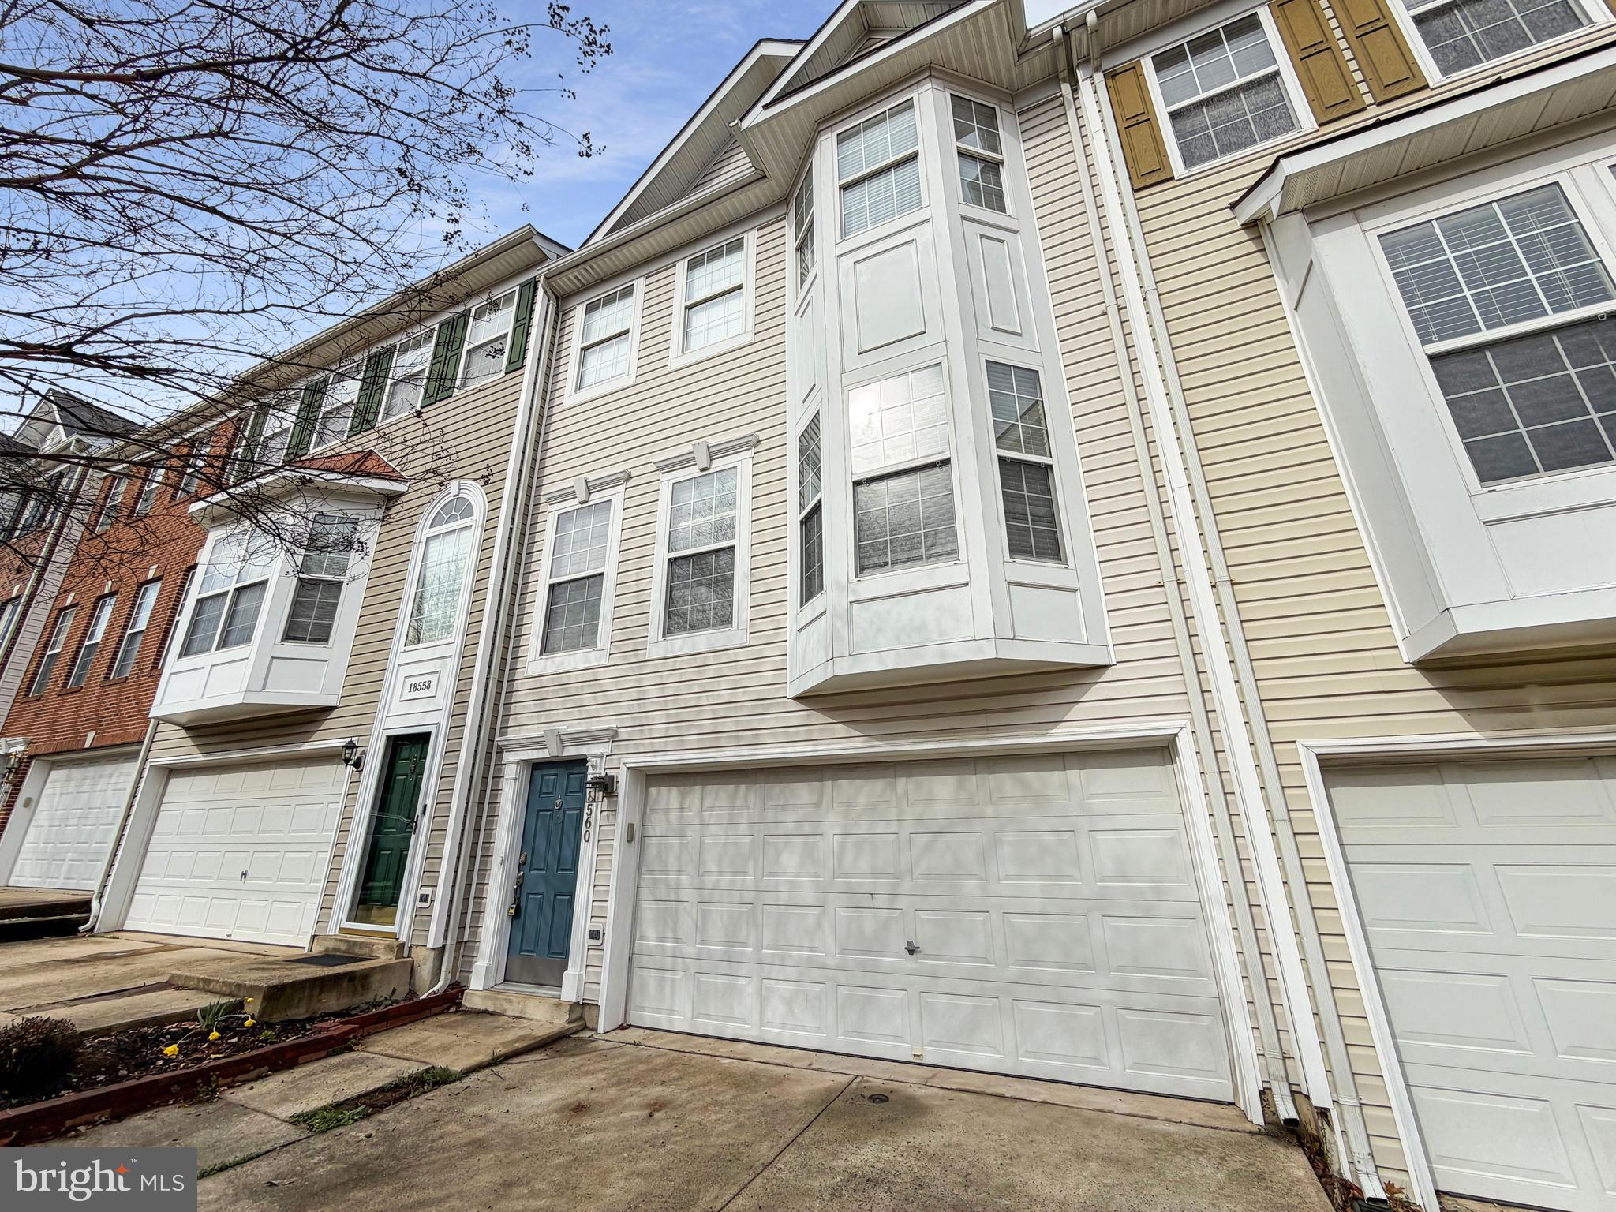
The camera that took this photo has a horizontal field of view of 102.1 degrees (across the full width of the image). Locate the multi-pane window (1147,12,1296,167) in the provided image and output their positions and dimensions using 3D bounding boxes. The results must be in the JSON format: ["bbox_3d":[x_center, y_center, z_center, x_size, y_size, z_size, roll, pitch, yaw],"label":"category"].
[{"bbox_3d":[3.418,-4.273,5.417,0.810,1.420,0.100,-9,-22,23],"label":"multi-pane window"}]

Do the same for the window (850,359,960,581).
[{"bbox_3d":[0.738,-1.073,5.161,0.830,1.760,0.080,-9,-21,23],"label":"window"}]

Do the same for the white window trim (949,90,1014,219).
[{"bbox_3d":[1.617,-4.237,6.119,0.540,1.500,0.100,6,-21,-16],"label":"white window trim"}]

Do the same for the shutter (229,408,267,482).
[{"bbox_3d":[-9.499,-2.789,11.129,0.360,1.500,0.050,-9,-22,23],"label":"shutter"}]

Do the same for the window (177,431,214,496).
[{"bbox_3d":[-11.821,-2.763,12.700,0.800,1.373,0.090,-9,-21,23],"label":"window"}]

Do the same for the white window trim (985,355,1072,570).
[{"bbox_3d":[1.668,-1.114,4.992,0.530,1.760,0.100,6,-21,-16],"label":"white window trim"}]

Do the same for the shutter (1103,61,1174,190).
[{"bbox_3d":[2.827,-4.129,5.587,0.292,1.449,0.040,-9,-21,23],"label":"shutter"}]

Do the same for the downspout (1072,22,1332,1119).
[{"bbox_3d":[2.592,-1.351,4.771,0.120,8.300,0.120,-9,-22,23],"label":"downspout"}]

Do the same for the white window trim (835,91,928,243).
[{"bbox_3d":[0.673,-4.205,6.244,0.860,1.540,0.100,-9,-22,23],"label":"white window trim"}]

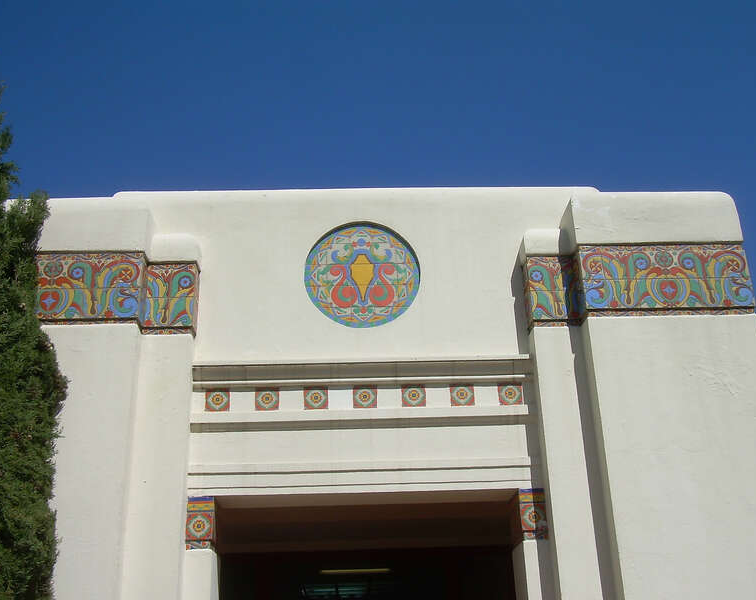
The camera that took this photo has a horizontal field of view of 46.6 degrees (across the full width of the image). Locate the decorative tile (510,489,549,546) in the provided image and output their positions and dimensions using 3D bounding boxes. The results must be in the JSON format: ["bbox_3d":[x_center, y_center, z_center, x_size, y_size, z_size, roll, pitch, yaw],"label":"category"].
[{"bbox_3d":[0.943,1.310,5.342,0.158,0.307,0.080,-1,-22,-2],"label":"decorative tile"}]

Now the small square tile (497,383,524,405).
[{"bbox_3d":[0.885,0.628,5.856,0.157,0.157,0.025,-1,-21,-2],"label":"small square tile"}]

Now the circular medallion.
[{"bbox_3d":[-0.102,-0.169,5.939,0.780,0.783,0.040,-1,-23,-2],"label":"circular medallion"}]

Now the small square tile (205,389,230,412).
[{"bbox_3d":[-1.013,0.634,5.560,0.153,0.152,0.020,-1,-23,-2],"label":"small square tile"}]

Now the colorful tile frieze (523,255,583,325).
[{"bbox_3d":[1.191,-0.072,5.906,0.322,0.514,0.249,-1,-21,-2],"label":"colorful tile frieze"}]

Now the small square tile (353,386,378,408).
[{"bbox_3d":[-0.079,0.618,5.600,0.152,0.152,0.020,-1,-23,-2],"label":"small square tile"}]

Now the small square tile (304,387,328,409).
[{"bbox_3d":[-0.405,0.649,5.807,0.157,0.157,0.025,-1,-21,-2],"label":"small square tile"}]

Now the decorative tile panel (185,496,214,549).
[{"bbox_3d":[-1.055,1.339,5.250,0.157,0.307,0.060,-1,-22,-2],"label":"decorative tile panel"}]

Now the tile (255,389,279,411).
[{"bbox_3d":[-0.716,0.643,5.673,0.154,0.153,0.020,-1,-23,-2],"label":"tile"}]

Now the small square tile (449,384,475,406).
[{"bbox_3d":[0.563,0.634,5.844,0.157,0.157,0.025,-1,-21,-2],"label":"small square tile"}]

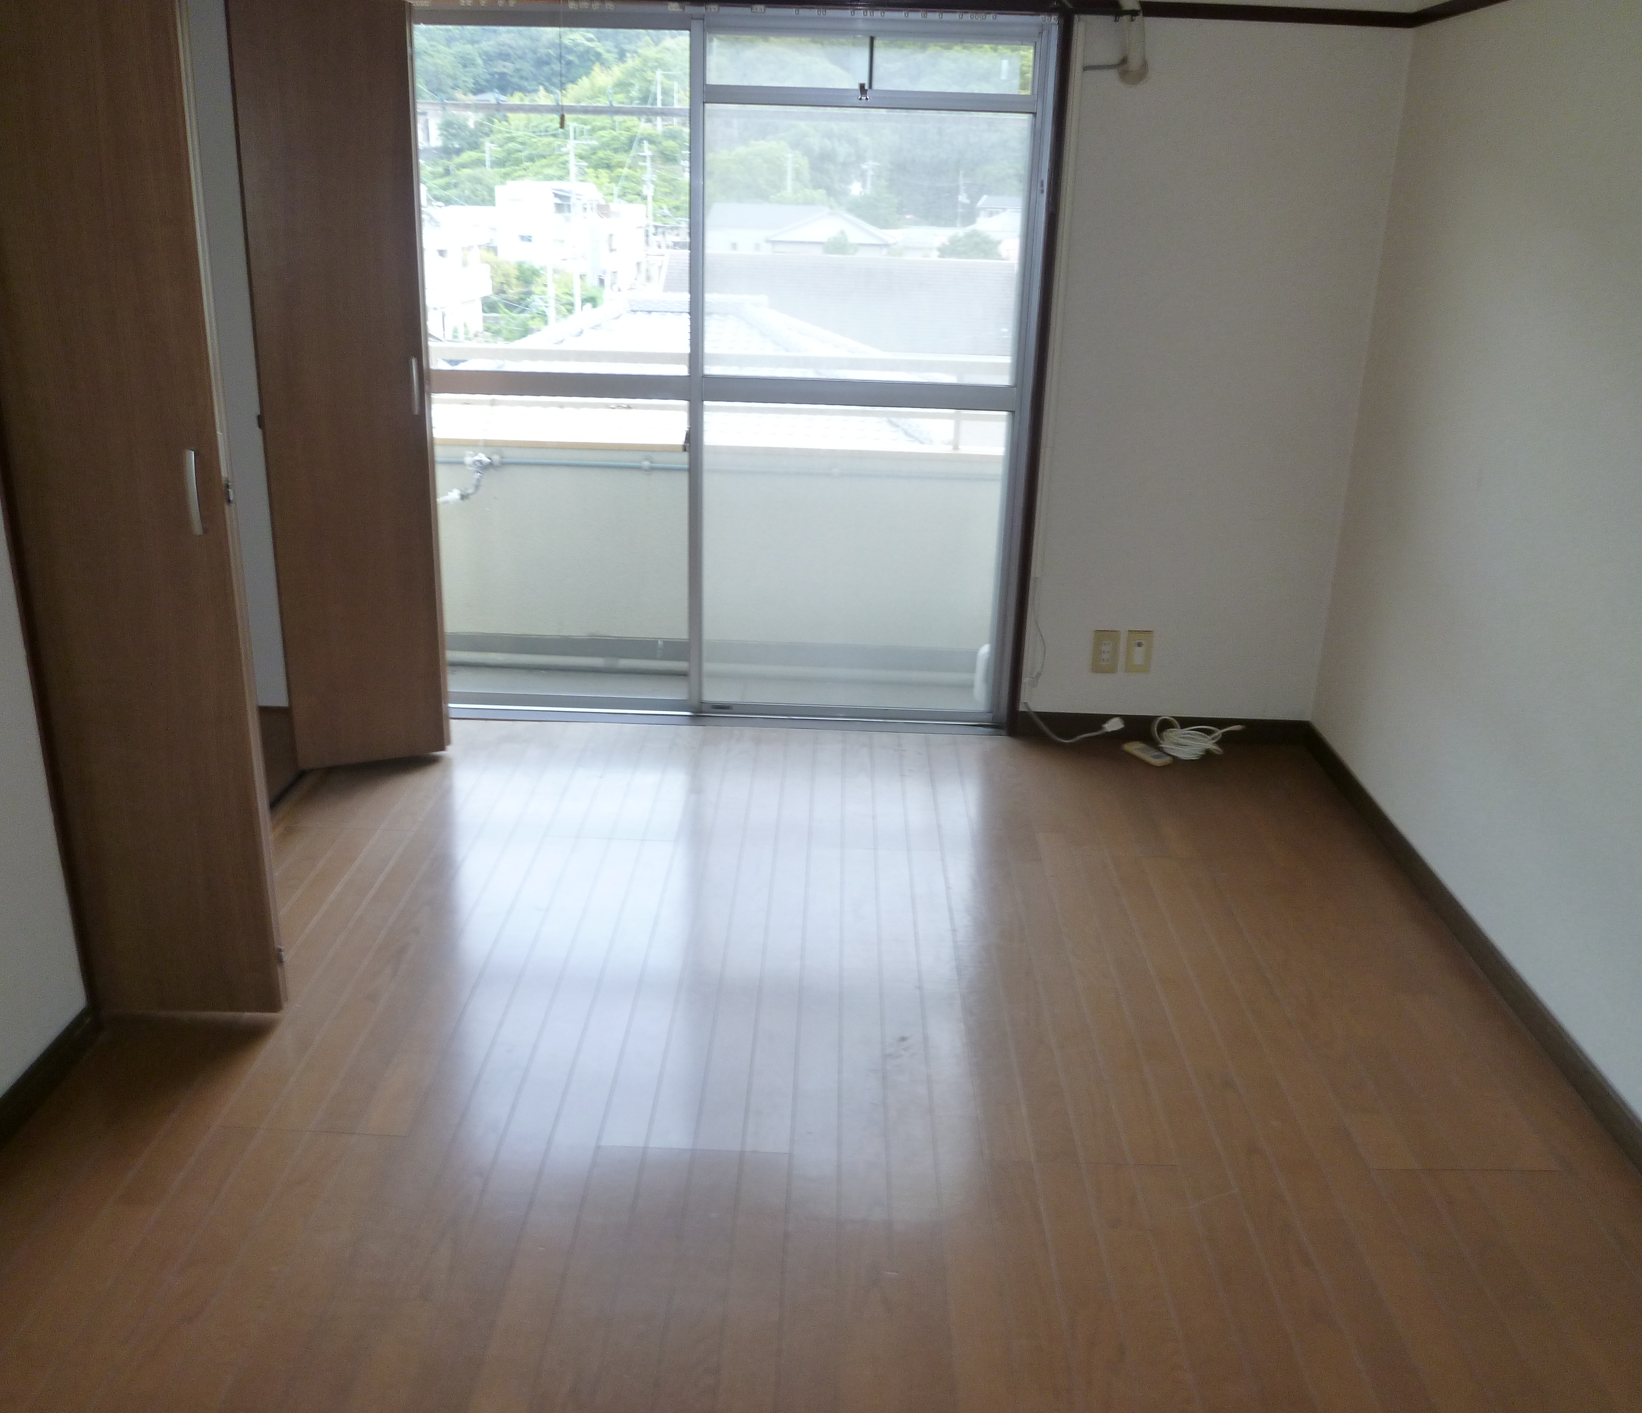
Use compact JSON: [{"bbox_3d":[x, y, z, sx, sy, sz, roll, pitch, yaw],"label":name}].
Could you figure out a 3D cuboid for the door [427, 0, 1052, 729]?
[{"bbox_3d":[-0.310,-0.819,3.570,1.680,1.800,0.100,2,20,2],"label":"door"}]

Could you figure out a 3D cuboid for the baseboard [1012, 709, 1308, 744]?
[{"bbox_3d":[0.952,0.064,3.774,0.798,0.074,0.018,2,20,2],"label":"baseboard"}]

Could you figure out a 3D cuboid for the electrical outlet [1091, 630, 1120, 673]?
[{"bbox_3d":[0.779,-0.147,3.708,0.071,0.121,0.010,2,20,2],"label":"electrical outlet"}]

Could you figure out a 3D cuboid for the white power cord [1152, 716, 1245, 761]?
[{"bbox_3d":[1.016,0.092,3.715,0.240,0.070,0.140,2,20,2],"label":"white power cord"}]

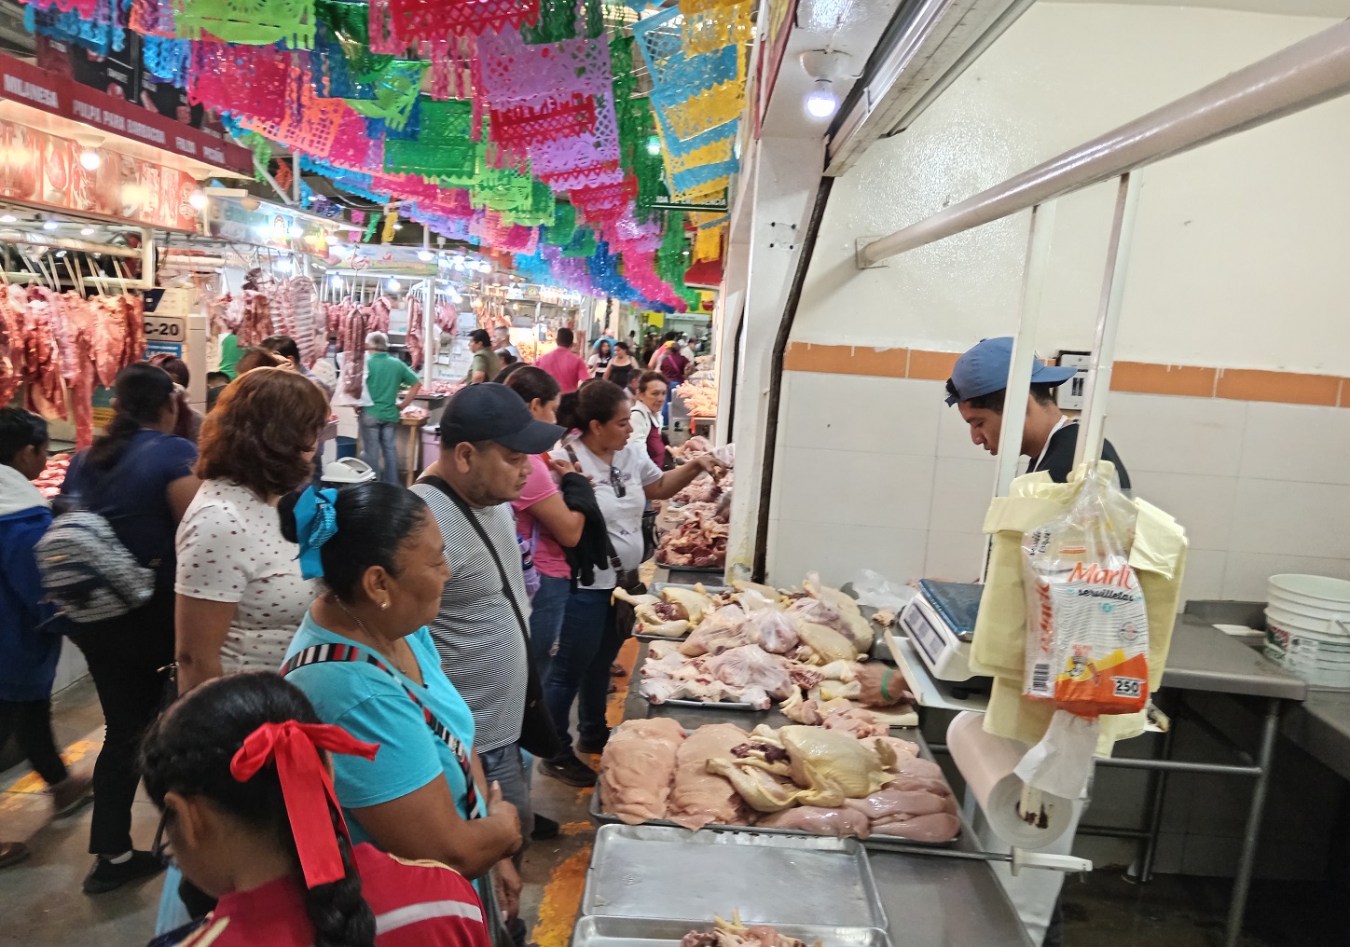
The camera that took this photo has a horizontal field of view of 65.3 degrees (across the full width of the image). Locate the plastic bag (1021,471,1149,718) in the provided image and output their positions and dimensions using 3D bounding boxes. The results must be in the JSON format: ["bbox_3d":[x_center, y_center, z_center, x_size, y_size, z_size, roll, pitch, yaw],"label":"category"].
[{"bbox_3d":[0.495,0.151,1.280,0.130,0.275,0.090,5,8,11],"label":"plastic bag"}]

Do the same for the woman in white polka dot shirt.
[{"bbox_3d":[-0.920,0.607,2.308,0.360,1.630,0.470,4,8,1],"label":"woman in white polka dot shirt"}]

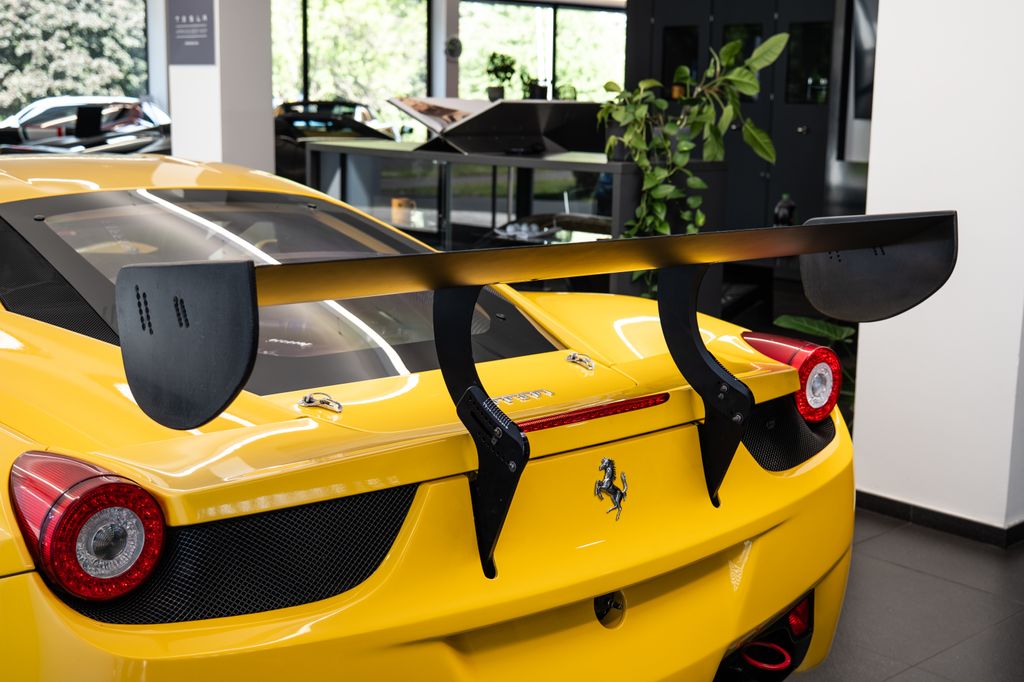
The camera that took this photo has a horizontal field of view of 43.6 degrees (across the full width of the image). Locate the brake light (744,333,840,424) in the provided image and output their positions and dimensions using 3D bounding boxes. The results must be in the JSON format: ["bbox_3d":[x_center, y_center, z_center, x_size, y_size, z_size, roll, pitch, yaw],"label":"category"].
[{"bbox_3d":[0.537,0.069,2.562,0.153,0.159,0.209,-8,13,-43],"label":"brake light"}]

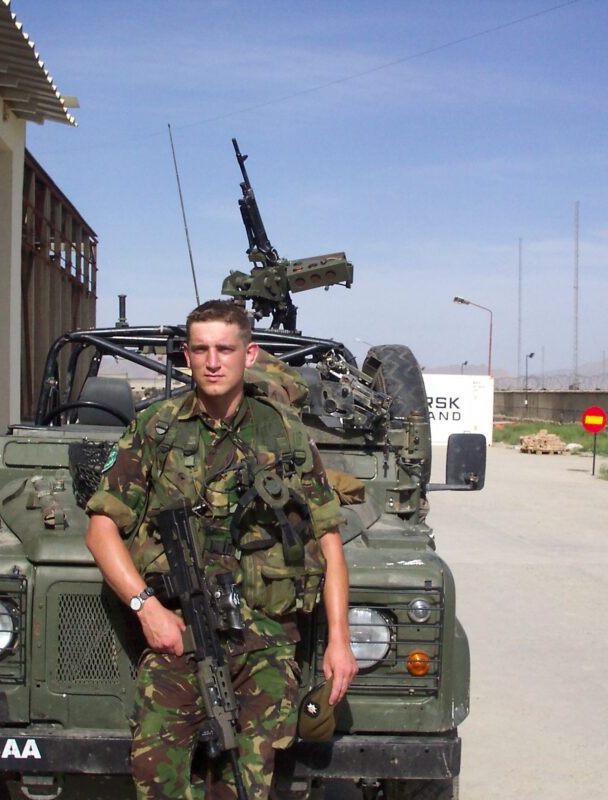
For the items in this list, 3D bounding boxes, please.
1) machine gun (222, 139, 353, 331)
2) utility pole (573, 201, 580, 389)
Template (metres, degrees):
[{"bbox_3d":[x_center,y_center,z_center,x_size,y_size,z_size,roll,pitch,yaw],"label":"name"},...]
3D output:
[{"bbox_3d":[-0.085,-0.855,5.950,0.660,1.000,0.750,1,0,20],"label":"machine gun"},{"bbox_3d":[19.850,-6.800,85.000,0.360,15.300,0.360,0,0,0],"label":"utility pole"}]

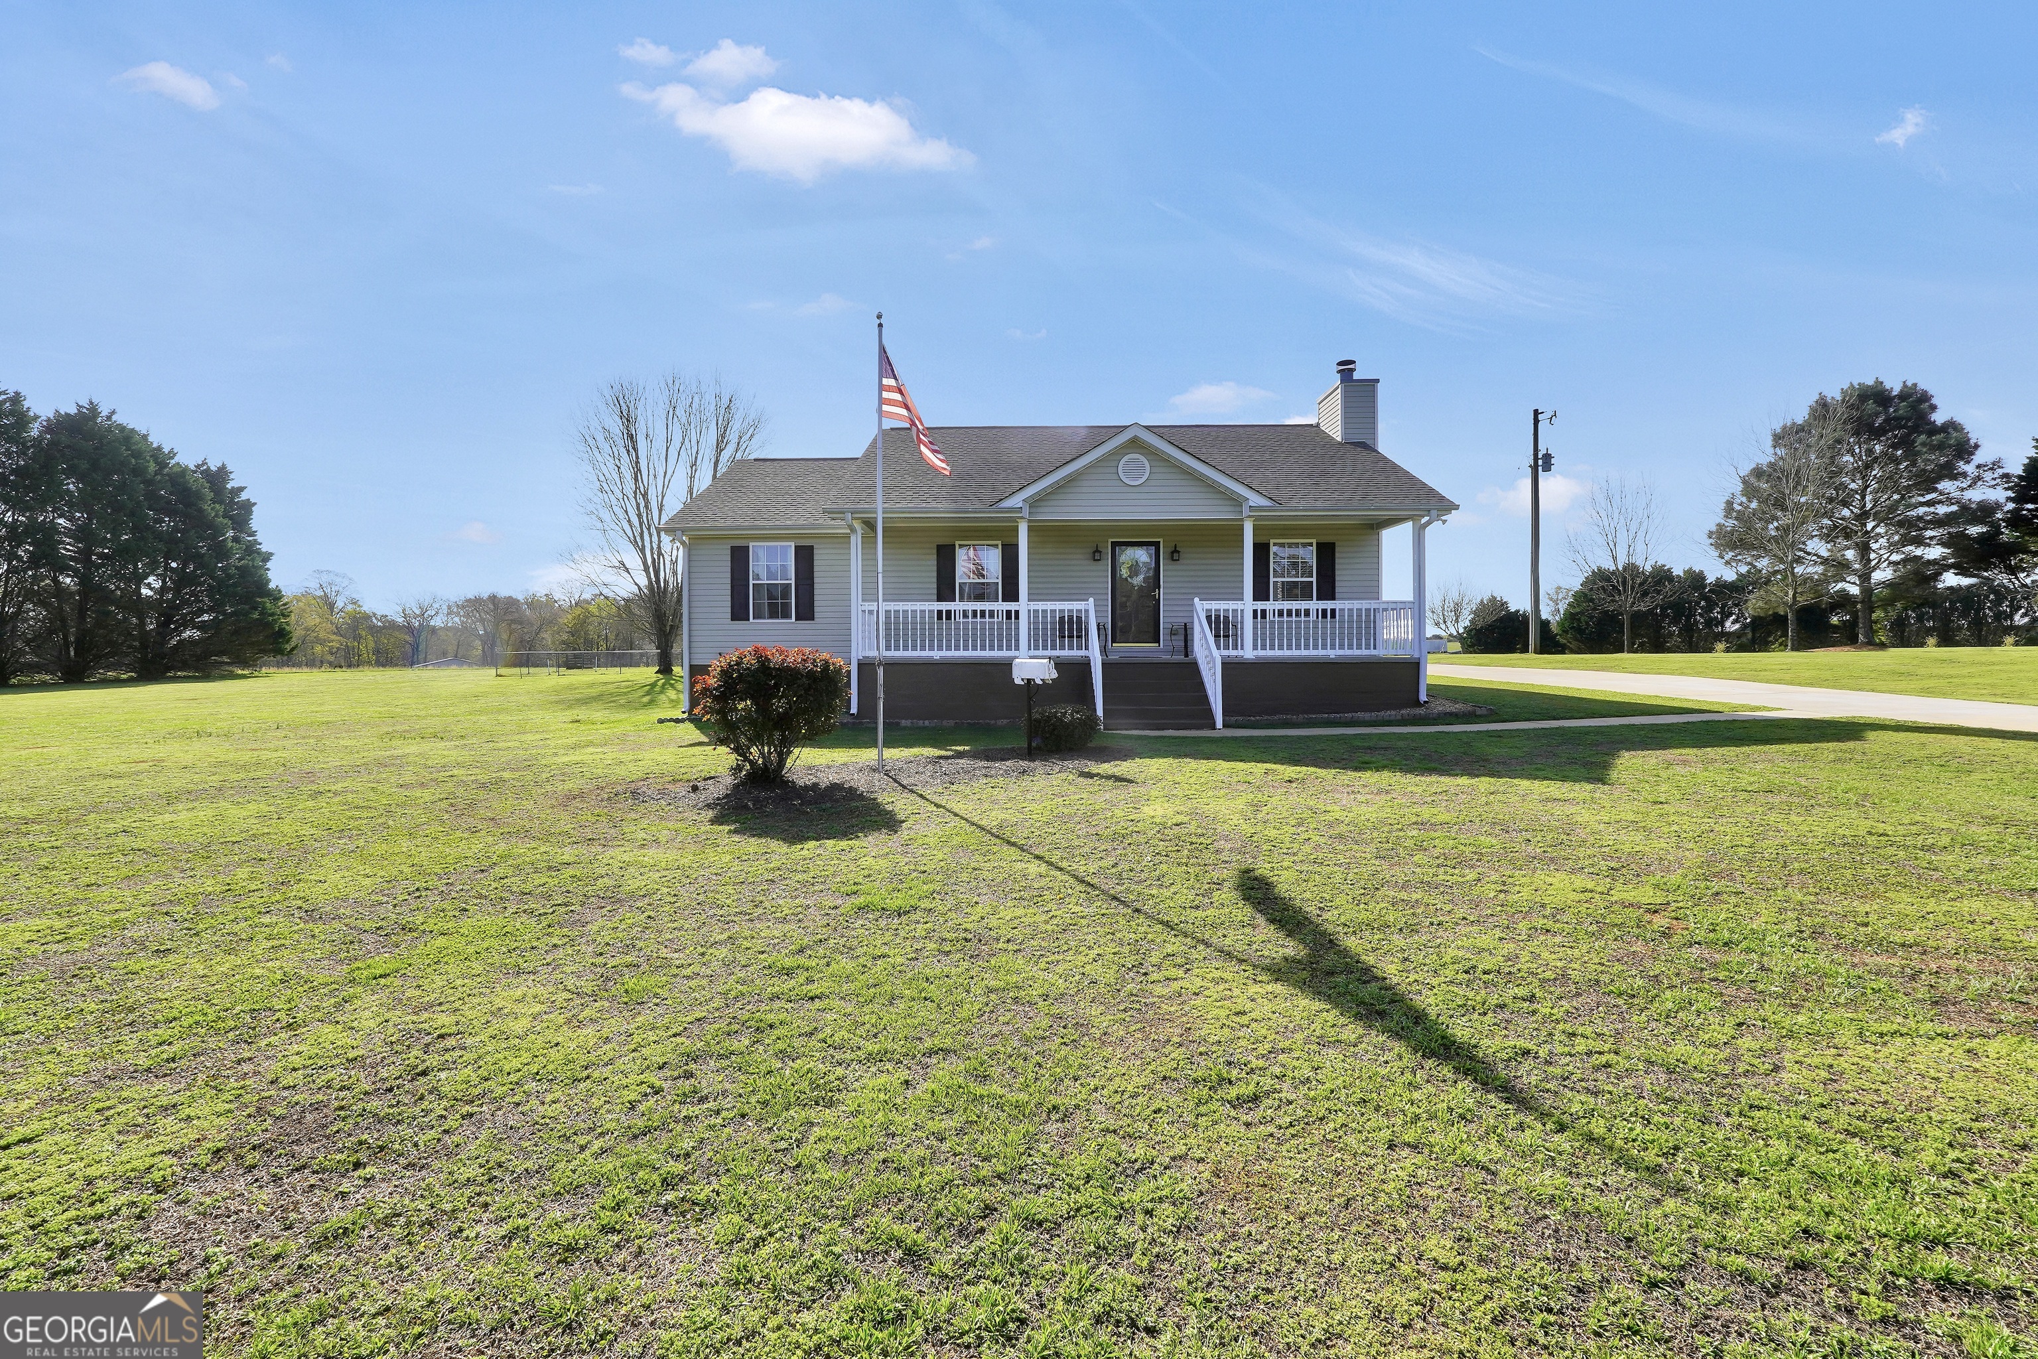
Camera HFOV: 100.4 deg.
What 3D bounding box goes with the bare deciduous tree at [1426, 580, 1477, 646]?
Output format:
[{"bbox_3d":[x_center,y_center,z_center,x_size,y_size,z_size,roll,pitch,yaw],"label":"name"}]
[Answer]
[{"bbox_3d":[25.500,-3.850,50.000,3.400,4.300,3.400,0,2,0],"label":"bare deciduous tree"}]

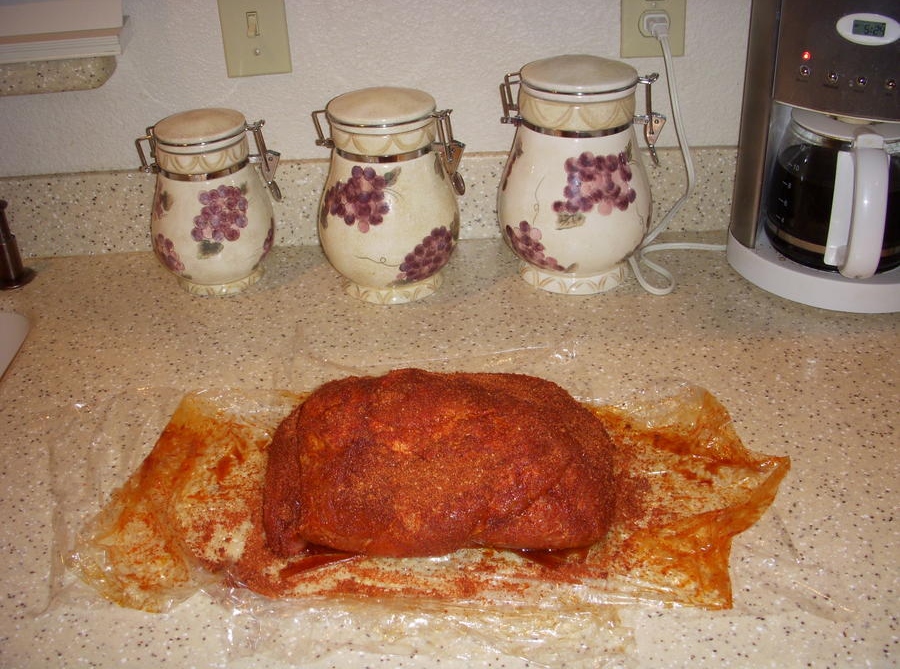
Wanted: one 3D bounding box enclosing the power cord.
[{"bbox_3d":[0.245,-0.189,1.005,0.122,0.256,0.172,-2,30,0],"label":"power cord"}]

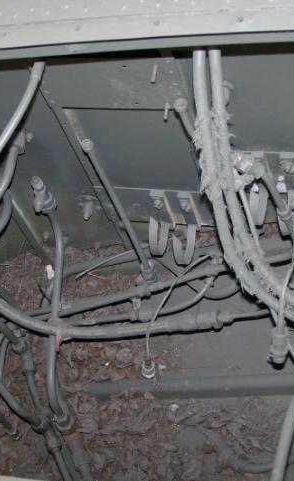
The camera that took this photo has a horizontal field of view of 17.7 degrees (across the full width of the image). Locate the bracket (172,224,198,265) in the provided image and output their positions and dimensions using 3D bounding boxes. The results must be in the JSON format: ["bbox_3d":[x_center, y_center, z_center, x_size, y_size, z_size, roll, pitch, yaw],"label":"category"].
[{"bbox_3d":[0.056,0.006,1.420,0.036,0.075,0.020,2,58,15],"label":"bracket"}]

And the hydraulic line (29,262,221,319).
[{"bbox_3d":[-0.037,0.082,1.440,0.328,0.028,0.028,-13,55,21],"label":"hydraulic line"}]

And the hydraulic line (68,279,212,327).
[{"bbox_3d":[-0.015,0.098,1.430,0.239,0.030,0.038,-11,55,25],"label":"hydraulic line"}]

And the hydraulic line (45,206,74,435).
[{"bbox_3d":[-0.133,0.120,1.420,0.040,0.060,0.325,-2,90,0],"label":"hydraulic line"}]

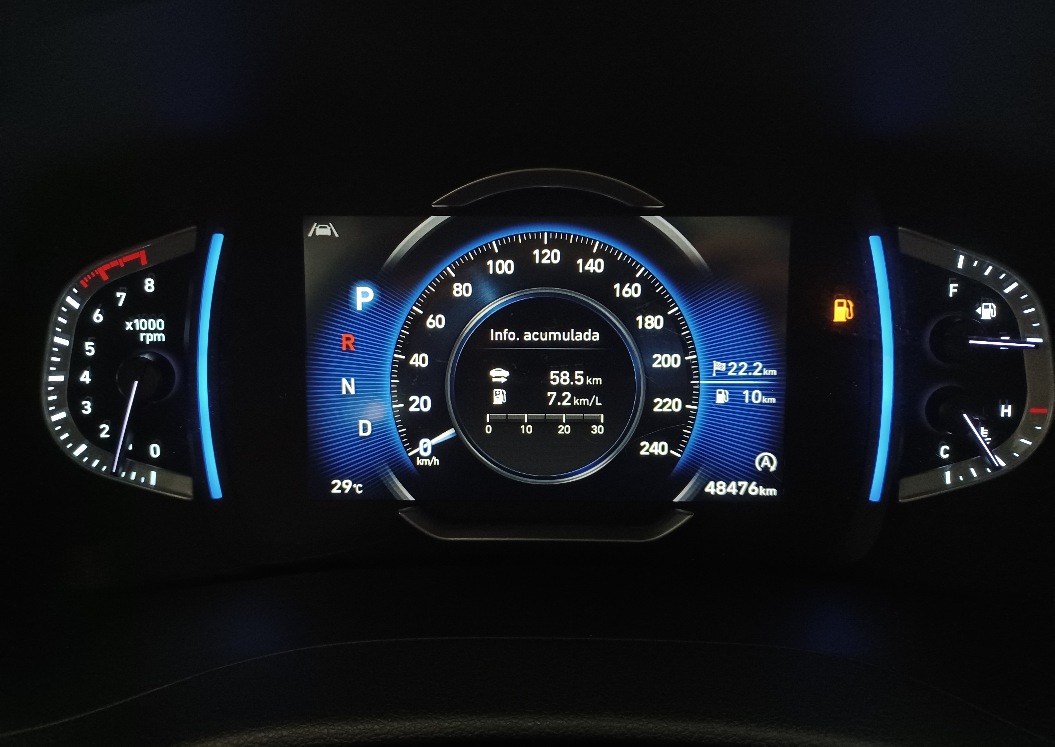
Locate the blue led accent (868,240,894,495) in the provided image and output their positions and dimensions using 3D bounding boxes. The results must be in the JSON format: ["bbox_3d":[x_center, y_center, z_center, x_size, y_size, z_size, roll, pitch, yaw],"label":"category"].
[{"bbox_3d":[0.111,-0.002,0.239,0.008,0.084,0.006,0,5,0],"label":"blue led accent"}]

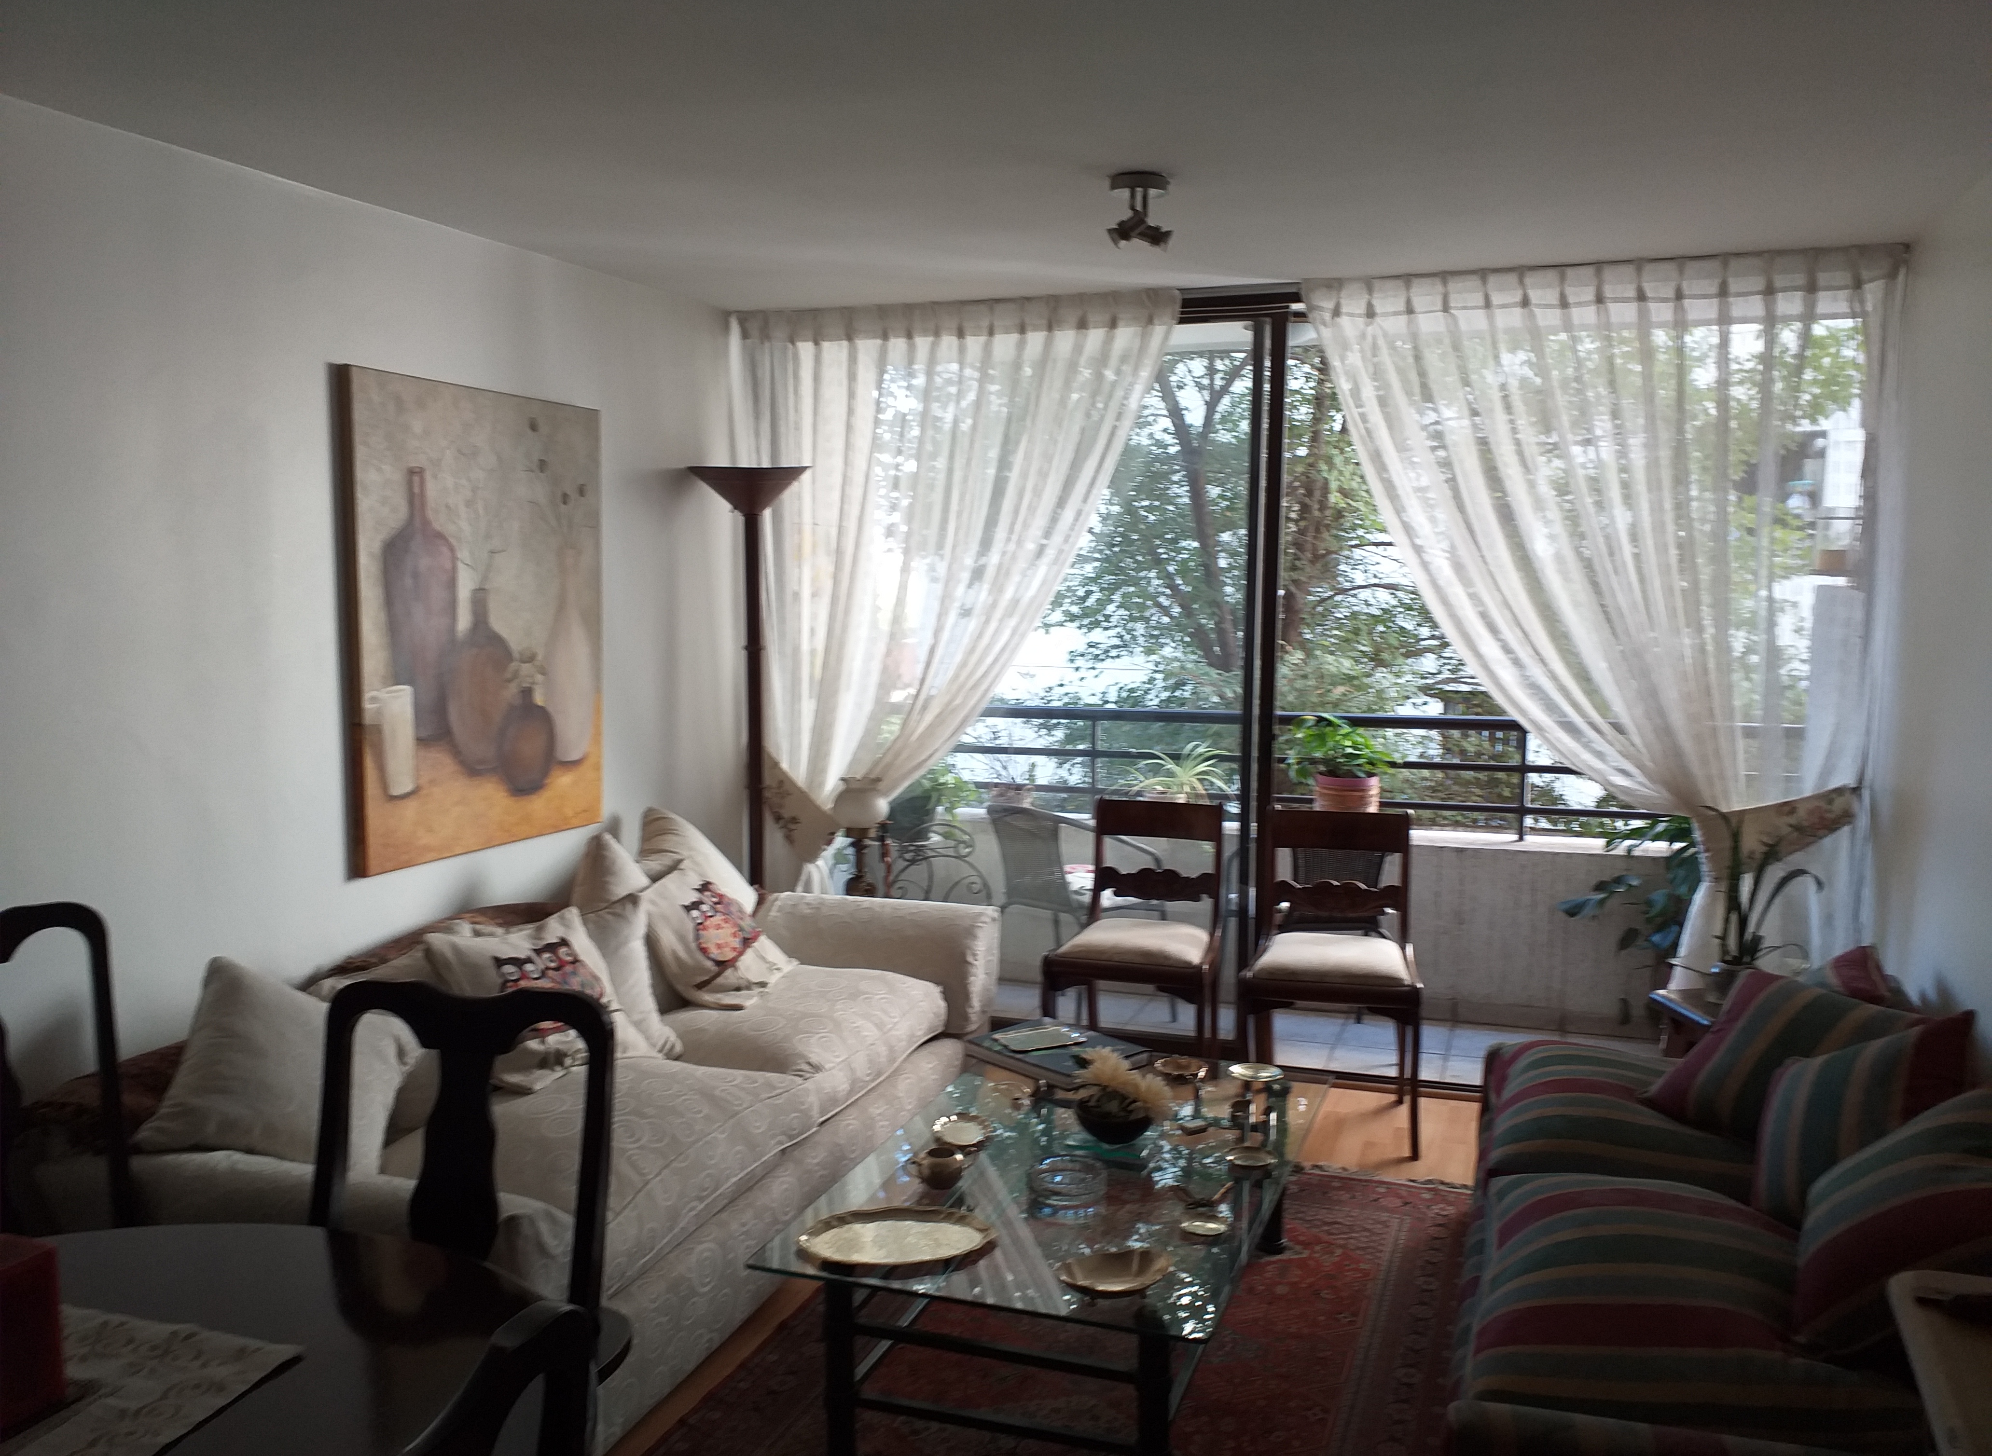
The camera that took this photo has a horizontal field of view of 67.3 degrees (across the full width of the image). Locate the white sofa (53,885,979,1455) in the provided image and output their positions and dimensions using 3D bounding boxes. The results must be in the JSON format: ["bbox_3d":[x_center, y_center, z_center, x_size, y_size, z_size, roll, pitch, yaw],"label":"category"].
[{"bbox_3d":[-0.864,0.812,3.478,1.070,0.690,2.350,2,6,19],"label":"white sofa"}]

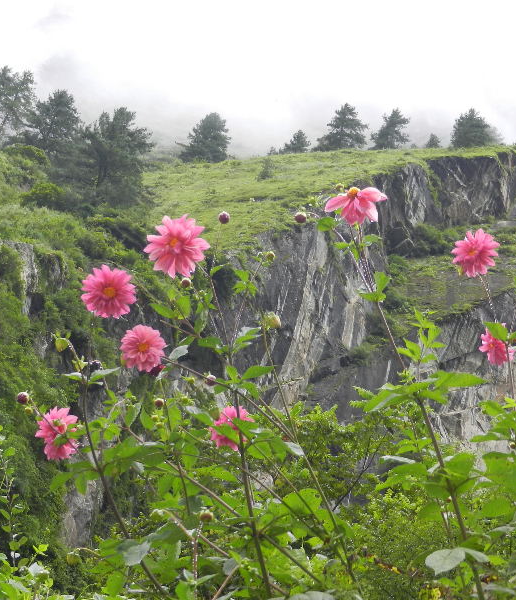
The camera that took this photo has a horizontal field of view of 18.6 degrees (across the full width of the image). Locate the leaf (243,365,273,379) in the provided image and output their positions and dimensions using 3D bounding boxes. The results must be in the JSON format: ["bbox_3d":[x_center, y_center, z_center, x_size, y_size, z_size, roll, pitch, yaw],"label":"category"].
[{"bbox_3d":[-0.001,0.134,2.950,0.056,0.026,0.040,0,-5,0],"label":"leaf"}]

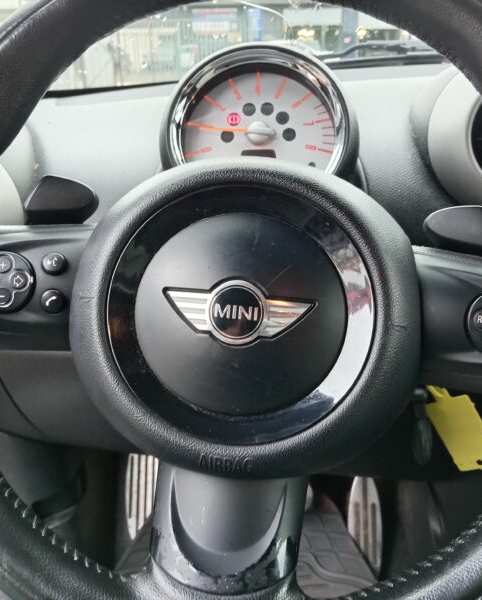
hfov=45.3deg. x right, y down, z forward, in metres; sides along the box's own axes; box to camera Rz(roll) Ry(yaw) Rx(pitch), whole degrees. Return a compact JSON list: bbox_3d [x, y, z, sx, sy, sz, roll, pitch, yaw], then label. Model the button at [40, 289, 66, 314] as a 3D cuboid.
[{"bbox_3d":[-0.097,0.001,0.297,0.012,0.012,0.006,1,-7,4],"label":"button"}]

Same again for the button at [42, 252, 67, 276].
[{"bbox_3d":[-0.096,-0.019,0.298,0.012,0.011,0.006,1,-7,4],"label":"button"}]

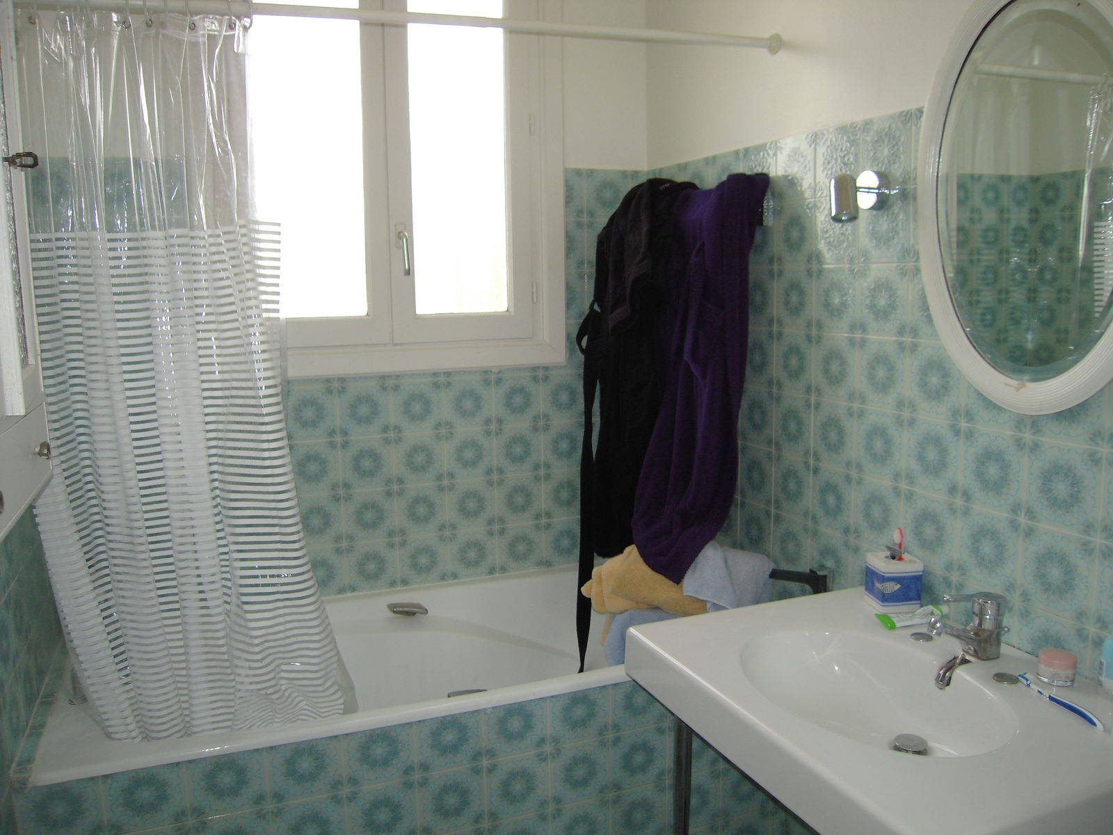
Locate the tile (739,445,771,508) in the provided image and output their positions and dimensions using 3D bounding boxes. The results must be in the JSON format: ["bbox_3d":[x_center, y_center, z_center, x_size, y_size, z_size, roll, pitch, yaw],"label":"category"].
[{"bbox_3d":[0.522,0.150,2.337,0.010,0.150,0.150,-4,9,-21],"label":"tile"}]

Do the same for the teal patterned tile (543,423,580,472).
[{"bbox_3d":[0.027,0.088,2.736,0.150,0.150,0.010,-4,9,-21],"label":"teal patterned tile"}]

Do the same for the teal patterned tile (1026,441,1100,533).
[{"bbox_3d":[0.837,0.114,1.481,0.010,0.148,0.148,-4,9,-21],"label":"teal patterned tile"}]

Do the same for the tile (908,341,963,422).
[{"bbox_3d":[0.734,-0.072,1.738,0.010,0.150,0.150,-4,9,-21],"label":"tile"}]

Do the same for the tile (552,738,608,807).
[{"bbox_3d":[0.053,0.805,2.051,0.150,0.150,0.010,-4,9,-21],"label":"tile"}]

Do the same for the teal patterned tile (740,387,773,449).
[{"bbox_3d":[0.519,0.001,2.315,0.010,0.150,0.150,-4,9,-21],"label":"teal patterned tile"}]

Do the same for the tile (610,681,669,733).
[{"bbox_3d":[0.190,0.666,2.082,0.148,0.123,0.010,-4,9,-21],"label":"tile"}]

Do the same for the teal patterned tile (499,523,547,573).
[{"bbox_3d":[-0.111,0.401,2.770,0.149,0.148,0.010,-4,9,-21],"label":"teal patterned tile"}]

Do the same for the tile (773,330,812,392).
[{"bbox_3d":[0.568,-0.130,2.149,0.010,0.148,0.148,-4,9,-21],"label":"tile"}]

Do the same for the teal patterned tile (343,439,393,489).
[{"bbox_3d":[-0.537,0.130,2.550,0.150,0.150,0.010,-4,9,-21],"label":"teal patterned tile"}]

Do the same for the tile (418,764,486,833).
[{"bbox_3d":[-0.225,0.822,1.934,0.150,0.150,0.010,-4,9,-21],"label":"tile"}]

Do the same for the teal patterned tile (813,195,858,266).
[{"bbox_3d":[0.619,-0.407,1.973,0.010,0.150,0.150,-4,9,-21],"label":"teal patterned tile"}]

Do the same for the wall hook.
[{"bbox_3d":[0.622,-0.463,1.873,0.118,0.101,0.083,-4,9,-21],"label":"wall hook"}]

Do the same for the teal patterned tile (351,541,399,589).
[{"bbox_3d":[-0.528,0.429,2.590,0.150,0.150,0.010,-4,9,-21],"label":"teal patterned tile"}]

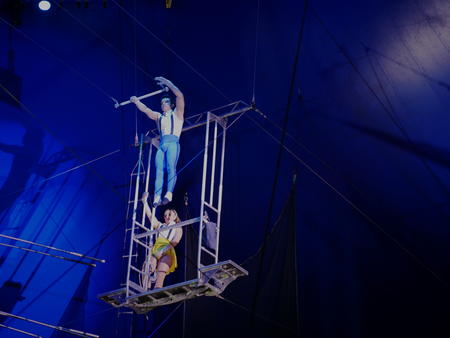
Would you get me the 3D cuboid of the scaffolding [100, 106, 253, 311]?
[{"bbox_3d":[-0.732,0.668,18.358,2.630,3.040,0.510,-17,-35,33],"label":"scaffolding"}]

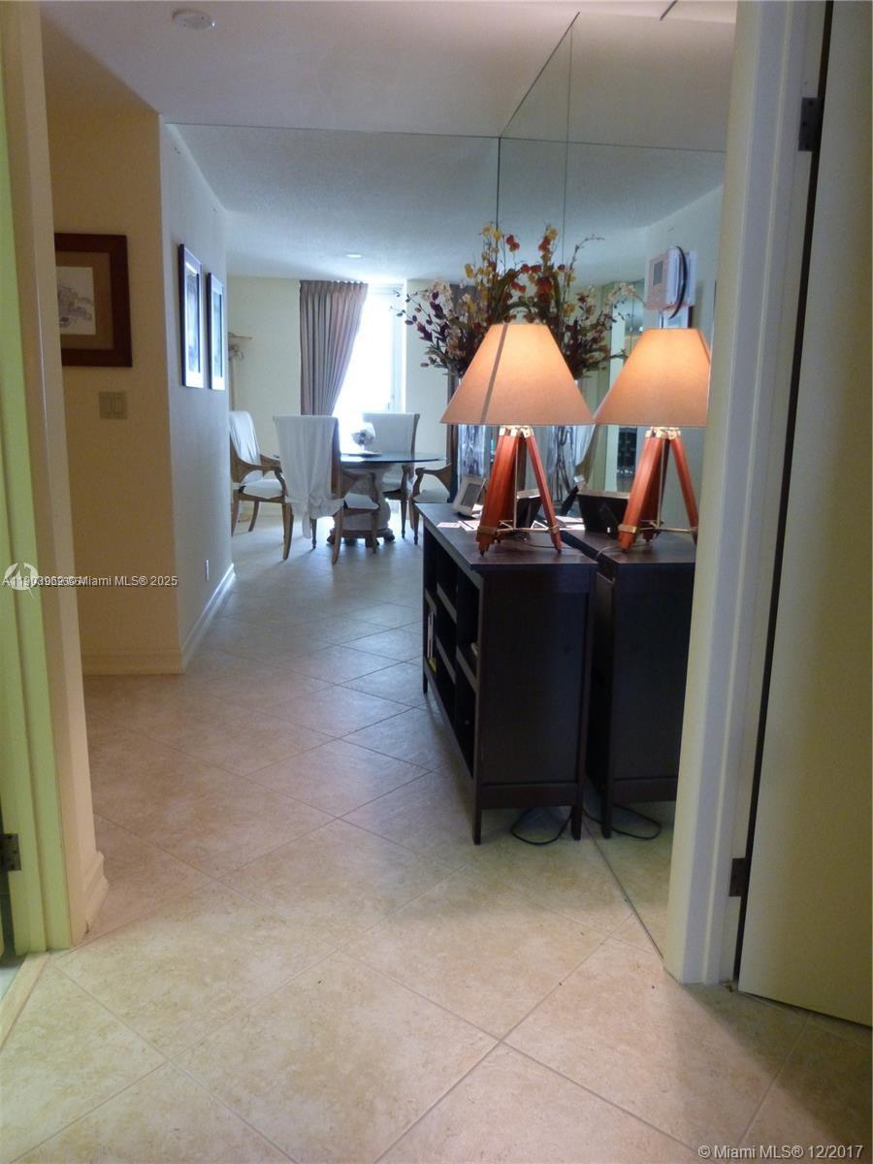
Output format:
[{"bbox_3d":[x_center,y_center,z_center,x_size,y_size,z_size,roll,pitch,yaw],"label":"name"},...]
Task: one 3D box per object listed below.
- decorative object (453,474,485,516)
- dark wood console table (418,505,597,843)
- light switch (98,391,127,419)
[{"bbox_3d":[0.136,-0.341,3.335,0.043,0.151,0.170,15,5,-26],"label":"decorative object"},{"bbox_3d":[0.171,0.207,3.040,0.364,0.820,1.446,0,12,-7],"label":"dark wood console table"},{"bbox_3d":[-1.423,-0.776,3.704,0.115,0.115,0.010,0,12,-7],"label":"light switch"}]

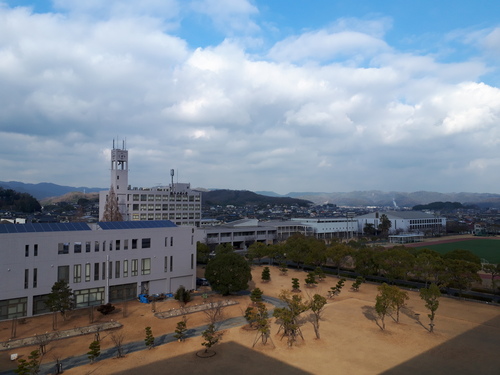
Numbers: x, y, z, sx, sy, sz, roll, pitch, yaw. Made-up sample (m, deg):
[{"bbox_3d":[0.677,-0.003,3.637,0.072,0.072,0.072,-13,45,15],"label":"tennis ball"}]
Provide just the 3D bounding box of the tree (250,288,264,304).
[{"bbox_3d":[1.300,18.900,67.790,2.430,2.660,2.430,0,-3,0],"label":"tree"}]

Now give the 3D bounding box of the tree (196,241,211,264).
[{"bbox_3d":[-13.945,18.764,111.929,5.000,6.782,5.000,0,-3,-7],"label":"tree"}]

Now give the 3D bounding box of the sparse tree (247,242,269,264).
[{"bbox_3d":[2.330,19.220,113.610,6.690,6.360,6.690,0,-3,0],"label":"sparse tree"}]

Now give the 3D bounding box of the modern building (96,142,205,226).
[{"bbox_3d":[-41.120,5.420,161.810,35.200,38.500,20.000,2,-3,-38],"label":"modern building"}]

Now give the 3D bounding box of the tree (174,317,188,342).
[{"bbox_3d":[-8.570,17.860,48.870,1.750,2.960,1.750,0,-3,0],"label":"tree"}]

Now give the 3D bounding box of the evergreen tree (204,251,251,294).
[{"bbox_3d":[-4.008,16.228,73.389,8.858,7.939,8.858,0,-3,-3],"label":"evergreen tree"}]

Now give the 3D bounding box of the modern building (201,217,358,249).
[{"bbox_3d":[12.630,19.630,169.030,89.640,10.800,18.550,2,-3,-38],"label":"modern building"}]

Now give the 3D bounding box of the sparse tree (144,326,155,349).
[{"bbox_3d":[-12.050,17.970,46.800,1.200,2.540,1.200,0,-3,0],"label":"sparse tree"}]

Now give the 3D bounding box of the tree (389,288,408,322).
[{"bbox_3d":[21.206,16.610,55.320,2.830,5.219,2.830,-1,-3,20],"label":"tree"}]

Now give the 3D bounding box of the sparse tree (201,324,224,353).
[{"bbox_3d":[-4.389,17.226,44.460,2.390,3.057,2.390,0,-3,-6],"label":"sparse tree"}]

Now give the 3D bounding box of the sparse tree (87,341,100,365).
[{"bbox_3d":[-16.510,17.450,41.275,1.374,2.366,1.374,1,-3,-22],"label":"sparse tree"}]

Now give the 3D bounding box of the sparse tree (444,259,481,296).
[{"bbox_3d":[41.810,17.440,76.890,7.480,6.440,7.480,0,-3,0],"label":"sparse tree"}]

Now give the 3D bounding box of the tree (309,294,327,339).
[{"bbox_3d":[8.553,16.219,49.057,2.132,5.451,2.132,-1,-3,10],"label":"tree"}]

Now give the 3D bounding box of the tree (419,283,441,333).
[{"bbox_3d":[24.180,16.250,52.620,2.890,6.520,2.890,0,-3,0],"label":"tree"}]

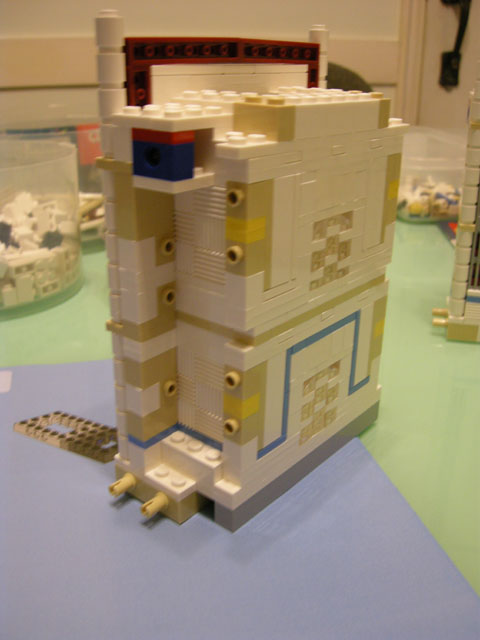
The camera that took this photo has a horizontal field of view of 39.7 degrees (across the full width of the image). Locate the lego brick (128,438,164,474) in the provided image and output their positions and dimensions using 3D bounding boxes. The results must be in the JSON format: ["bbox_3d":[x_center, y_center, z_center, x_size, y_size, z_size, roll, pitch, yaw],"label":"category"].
[{"bbox_3d":[-0.032,0.045,0.227,0.008,0.010,0.008,18,27,36],"label":"lego brick"}]

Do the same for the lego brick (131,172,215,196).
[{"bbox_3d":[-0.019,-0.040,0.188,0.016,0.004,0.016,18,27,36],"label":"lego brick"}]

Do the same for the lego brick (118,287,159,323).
[{"bbox_3d":[-0.031,-0.005,0.207,0.008,0.010,0.008,18,27,36],"label":"lego brick"}]

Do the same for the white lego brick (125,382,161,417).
[{"bbox_3d":[-0.032,0.024,0.219,0.008,0.010,0.008,18,27,36],"label":"white lego brick"}]

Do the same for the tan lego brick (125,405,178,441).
[{"bbox_3d":[-0.029,0.032,0.225,0.008,0.010,0.016,18,27,36],"label":"tan lego brick"}]

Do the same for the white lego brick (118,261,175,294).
[{"bbox_3d":[-0.028,-0.014,0.206,0.008,0.006,0.016,18,27,36],"label":"white lego brick"}]

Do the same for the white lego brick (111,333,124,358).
[{"bbox_3d":[-0.038,0.007,0.217,0.008,0.010,0.008,18,27,36],"label":"white lego brick"}]

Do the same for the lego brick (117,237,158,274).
[{"bbox_3d":[-0.031,-0.020,0.201,0.008,0.010,0.008,18,27,36],"label":"lego brick"}]

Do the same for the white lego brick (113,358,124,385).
[{"bbox_3d":[-0.038,0.016,0.221,0.008,0.010,0.008,18,27,36],"label":"white lego brick"}]

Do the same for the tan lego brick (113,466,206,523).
[{"bbox_3d":[-0.029,0.058,0.229,0.032,0.010,0.008,18,27,36],"label":"tan lego brick"}]

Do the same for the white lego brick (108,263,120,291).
[{"bbox_3d":[-0.037,-0.014,0.209,0.008,0.010,0.008,18,27,36],"label":"white lego brick"}]

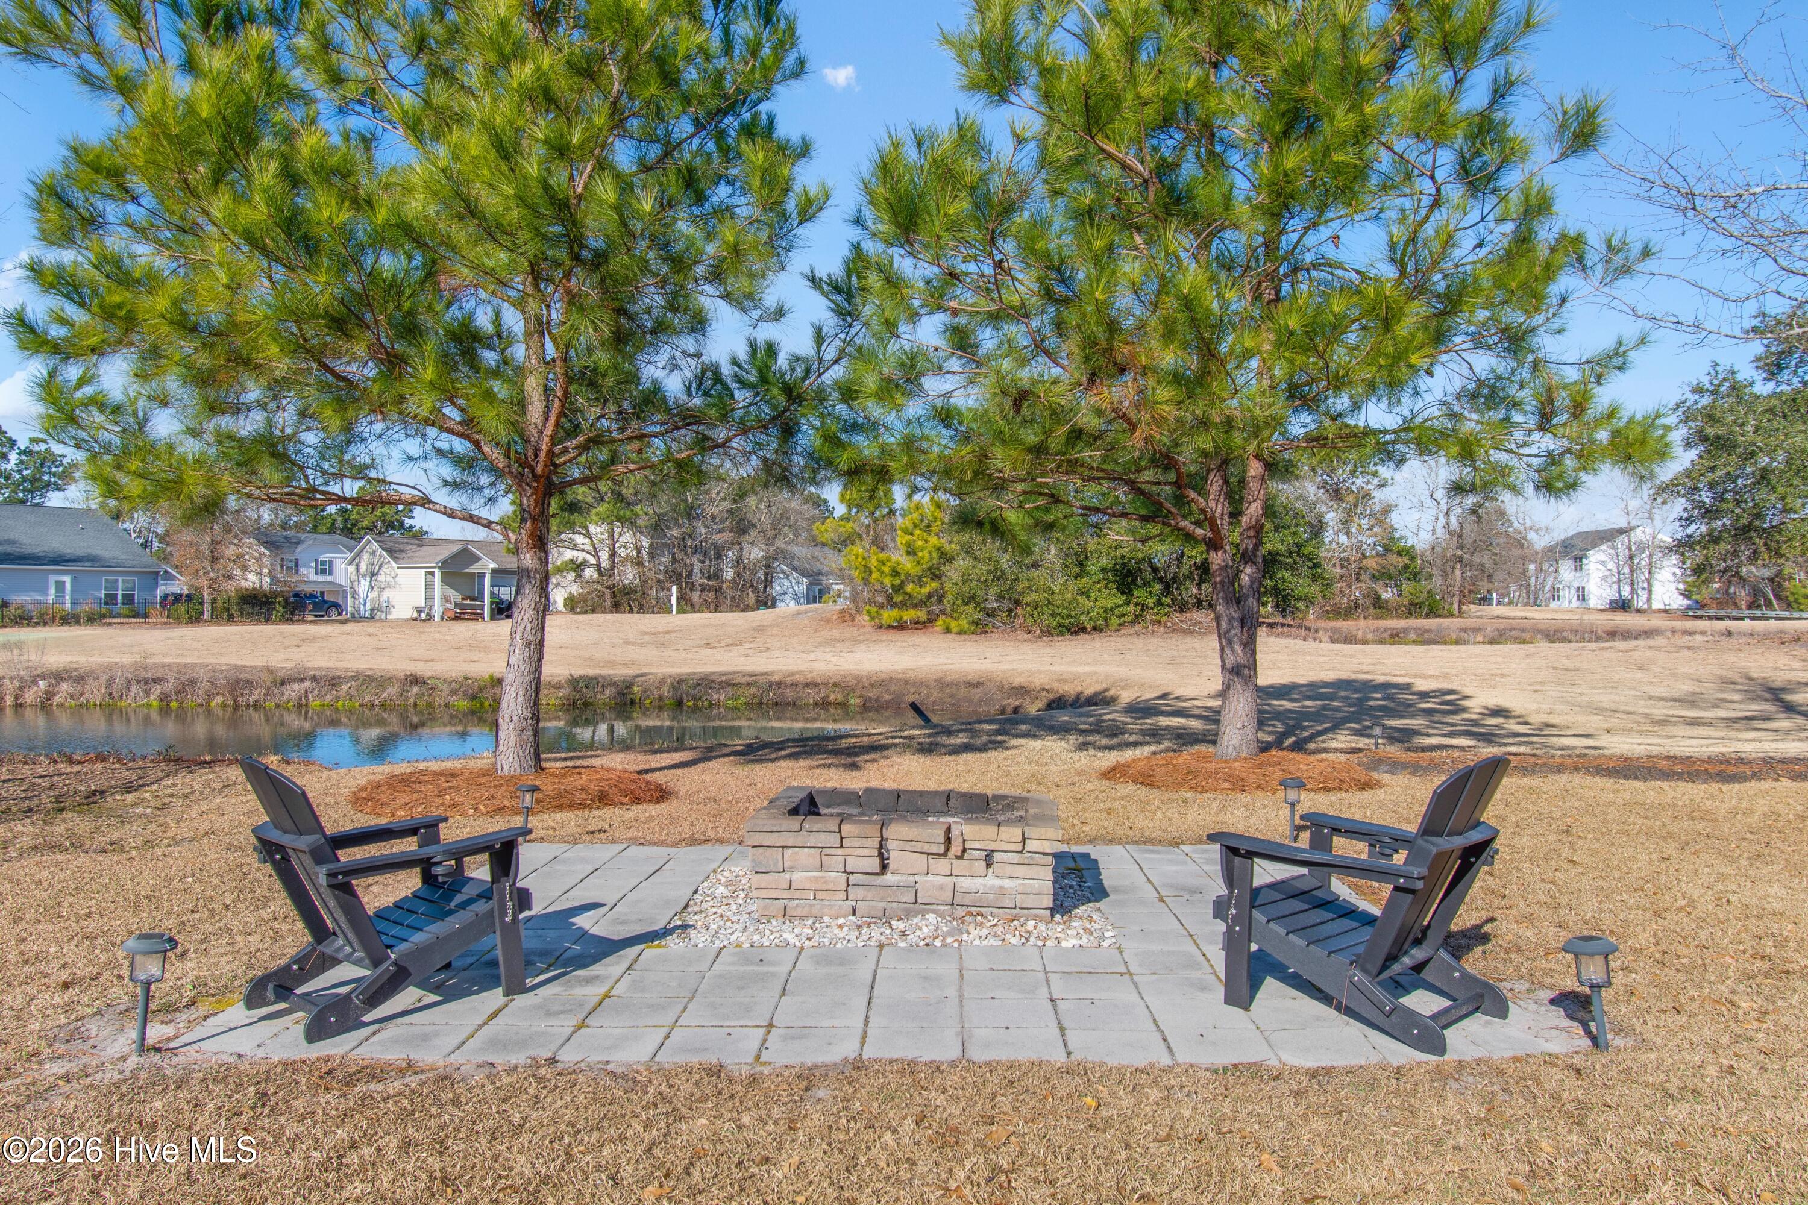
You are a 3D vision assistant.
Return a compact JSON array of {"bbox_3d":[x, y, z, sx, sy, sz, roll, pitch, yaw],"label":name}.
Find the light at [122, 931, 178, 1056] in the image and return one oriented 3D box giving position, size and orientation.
[{"bbox_3d":[-2.393,1.234,3.804,0.172,0.387,0.172,2,0,0],"label":"light"}]

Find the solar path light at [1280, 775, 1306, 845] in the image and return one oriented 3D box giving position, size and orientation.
[{"bbox_3d":[2.350,1.258,7.290,0.166,0.404,0.166,1,0,0],"label":"solar path light"}]

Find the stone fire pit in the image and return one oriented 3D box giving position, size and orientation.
[{"bbox_3d":[0.030,1.195,5.830,1.390,0.455,0.970,0,0,3],"label":"stone fire pit"}]

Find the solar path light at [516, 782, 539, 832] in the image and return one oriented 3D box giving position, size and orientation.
[{"bbox_3d":[-2.352,1.314,7.513,0.160,0.368,0.160,3,0,0],"label":"solar path light"}]

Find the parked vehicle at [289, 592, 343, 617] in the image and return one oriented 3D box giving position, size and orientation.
[{"bbox_3d":[-38.351,0.163,77.000,4.600,1.650,1.850,0,0,-28],"label":"parked vehicle"}]

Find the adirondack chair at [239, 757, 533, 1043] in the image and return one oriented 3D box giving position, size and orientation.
[{"bbox_3d":[-1.867,0.981,4.309,0.700,0.890,0.870,-1,0,43],"label":"adirondack chair"}]

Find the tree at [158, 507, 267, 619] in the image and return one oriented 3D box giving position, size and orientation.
[{"bbox_3d":[-37.861,-2.144,66.000,5.800,6.250,5.600,0,0,0],"label":"tree"}]

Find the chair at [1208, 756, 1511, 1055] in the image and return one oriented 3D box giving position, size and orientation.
[{"bbox_3d":[1.592,0.959,4.130,0.700,0.890,0.870,0,0,-45],"label":"chair"}]

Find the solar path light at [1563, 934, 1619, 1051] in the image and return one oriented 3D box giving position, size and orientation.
[{"bbox_3d":[2.164,1.219,3.761,0.174,0.364,0.174,-6,0,0],"label":"solar path light"}]

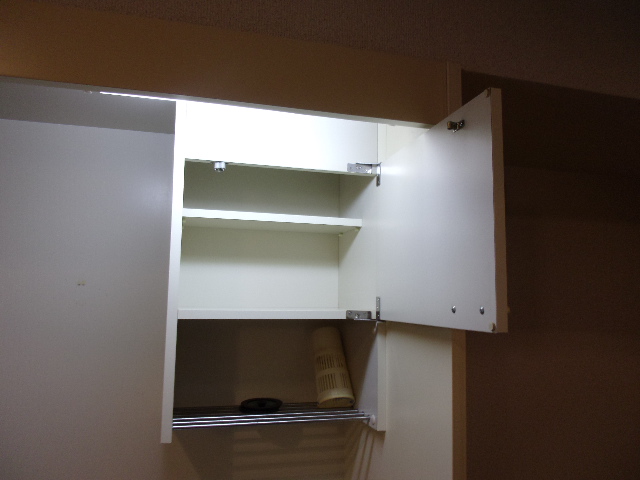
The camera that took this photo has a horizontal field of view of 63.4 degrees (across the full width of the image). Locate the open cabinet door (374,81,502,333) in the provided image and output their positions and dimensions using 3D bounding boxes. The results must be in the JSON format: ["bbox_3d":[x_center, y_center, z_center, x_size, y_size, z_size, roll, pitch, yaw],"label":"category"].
[{"bbox_3d":[0.173,-0.019,0.830,0.016,0.306,0.389,3,-7,-15],"label":"open cabinet door"}]

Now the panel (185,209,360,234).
[{"bbox_3d":[-0.111,-0.036,1.135,0.372,0.016,0.158,3,-7,-16],"label":"panel"}]

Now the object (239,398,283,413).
[{"bbox_3d":[-0.122,0.345,1.081,0.089,0.015,0.089,3,-7,-16],"label":"object"}]

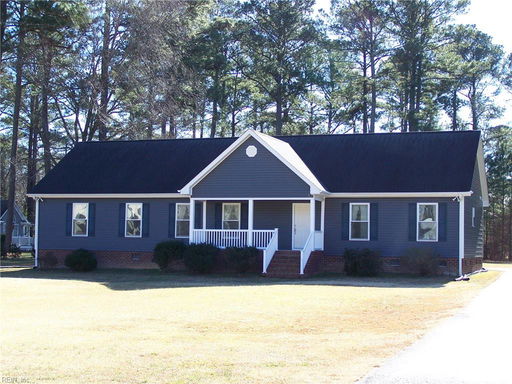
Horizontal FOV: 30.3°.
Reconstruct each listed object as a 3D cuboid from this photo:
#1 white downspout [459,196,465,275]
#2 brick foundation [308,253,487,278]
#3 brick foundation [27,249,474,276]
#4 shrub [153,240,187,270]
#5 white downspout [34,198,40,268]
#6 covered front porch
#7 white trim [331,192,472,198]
[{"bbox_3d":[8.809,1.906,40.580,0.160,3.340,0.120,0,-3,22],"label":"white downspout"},{"bbox_3d":[6.866,3.378,44.616,6.700,0.800,8.149,0,-3,19],"label":"brick foundation"},{"bbox_3d":[0.301,3.415,46.870,20.583,0.820,8.149,0,-3,19],"label":"brick foundation"},{"bbox_3d":[-3.872,2.950,43.064,1.560,1.350,1.400,0,-3,19],"label":"shrub"},{"bbox_3d":[-10.750,2.011,46.397,0.120,3.330,0.120,0,-3,19],"label":"white downspout"},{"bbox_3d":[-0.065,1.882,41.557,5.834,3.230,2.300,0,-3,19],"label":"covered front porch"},{"bbox_3d":[6.034,0.130,40.369,6.230,0.220,0.150,0,-3,19],"label":"white trim"}]

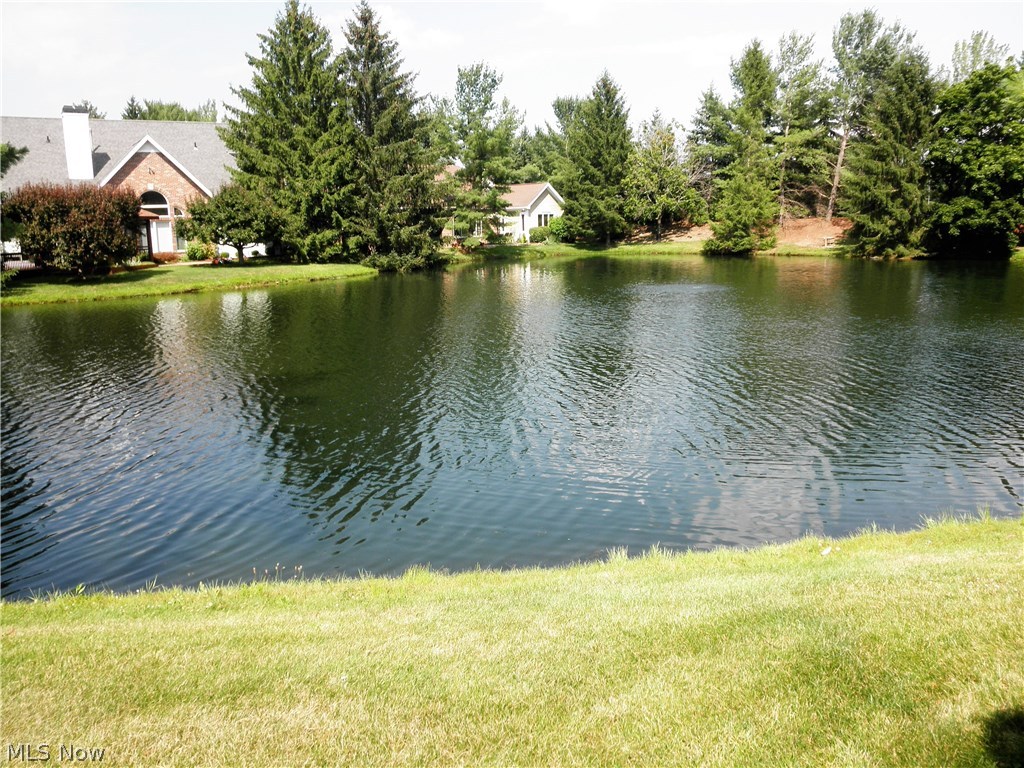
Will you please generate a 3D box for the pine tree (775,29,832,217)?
[{"bbox_3d":[24.320,-21.136,69.138,4.840,15.380,5.080,-1,12,0],"label":"pine tree"}]

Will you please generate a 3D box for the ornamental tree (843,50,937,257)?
[{"bbox_3d":[26.858,-16.184,58.965,6.690,14.230,6.360,-1,12,0],"label":"ornamental tree"}]

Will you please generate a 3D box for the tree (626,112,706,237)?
[{"bbox_3d":[12.514,-16.945,67.978,6.570,10.200,5.910,-1,12,0],"label":"tree"}]

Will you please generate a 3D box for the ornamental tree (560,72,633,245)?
[{"bbox_3d":[6.657,-17.583,65.267,5.990,13.170,5.690,-1,12,0],"label":"ornamental tree"}]

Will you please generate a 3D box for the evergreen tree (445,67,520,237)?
[{"bbox_3d":[-2.156,-17.344,62.741,5.600,13.230,5.320,-1,12,0],"label":"evergreen tree"}]

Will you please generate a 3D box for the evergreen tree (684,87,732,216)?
[{"bbox_3d":[17.768,-20.993,75.295,4.910,11.490,4.660,-1,12,0],"label":"evergreen tree"}]

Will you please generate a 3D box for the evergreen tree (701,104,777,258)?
[{"bbox_3d":[16.556,-14.676,60.294,5.390,10.540,5.120,-1,12,0],"label":"evergreen tree"}]

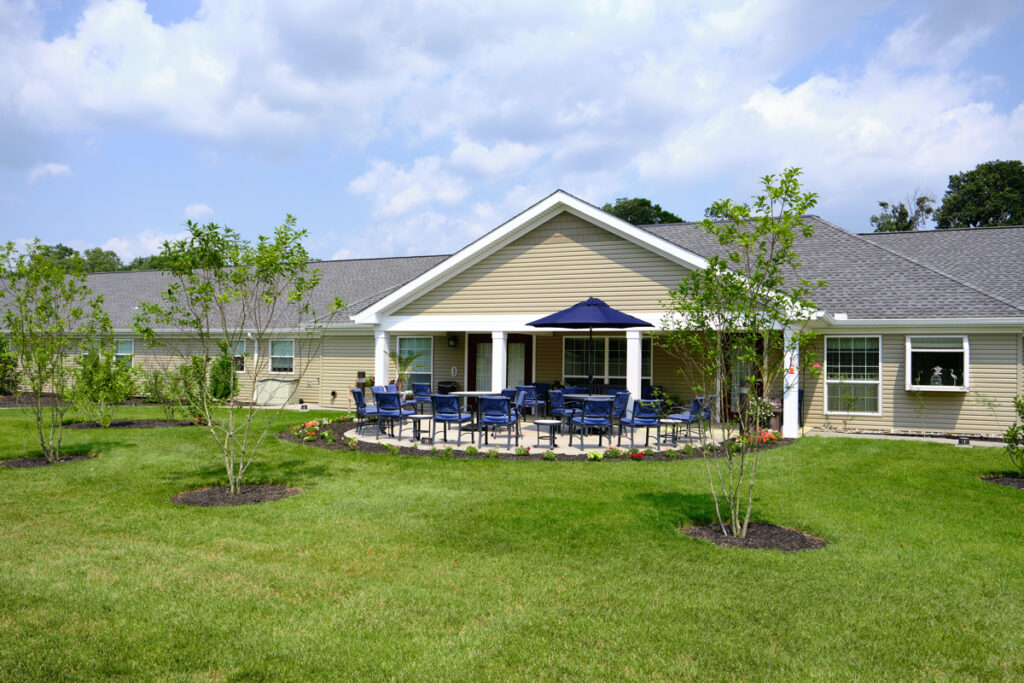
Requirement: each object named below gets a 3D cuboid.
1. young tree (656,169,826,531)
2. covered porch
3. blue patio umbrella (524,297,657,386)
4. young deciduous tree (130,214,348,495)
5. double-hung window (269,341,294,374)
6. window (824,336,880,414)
[{"bbox_3d":[1.987,0.104,6.650,1.403,3.203,1.403,1,-2,0],"label":"young tree"},{"bbox_3d":[1.683,0.749,18.497,9.950,2.420,3.170,0,-2,23],"label":"covered porch"},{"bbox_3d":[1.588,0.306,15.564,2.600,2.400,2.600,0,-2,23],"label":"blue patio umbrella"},{"bbox_3d":[-2.945,0.151,8.300,2.269,3.004,2.156,1,-2,0],"label":"young deciduous tree"},{"bbox_3d":[-7.918,0.531,26.489,1.110,1.220,0.100,0,-2,23],"label":"double-hung window"},{"bbox_3d":[7.803,0.783,17.582,1.210,1.820,0.100,0,-2,23],"label":"window"}]

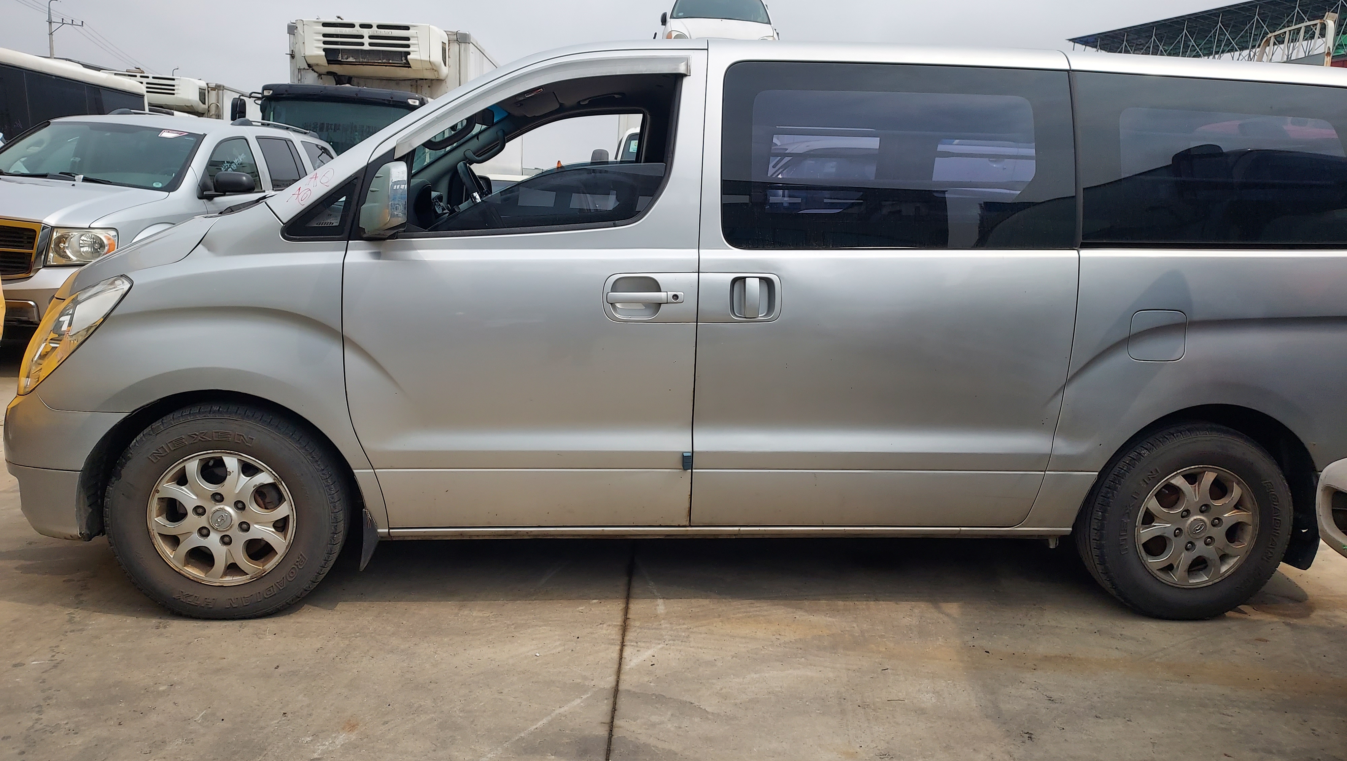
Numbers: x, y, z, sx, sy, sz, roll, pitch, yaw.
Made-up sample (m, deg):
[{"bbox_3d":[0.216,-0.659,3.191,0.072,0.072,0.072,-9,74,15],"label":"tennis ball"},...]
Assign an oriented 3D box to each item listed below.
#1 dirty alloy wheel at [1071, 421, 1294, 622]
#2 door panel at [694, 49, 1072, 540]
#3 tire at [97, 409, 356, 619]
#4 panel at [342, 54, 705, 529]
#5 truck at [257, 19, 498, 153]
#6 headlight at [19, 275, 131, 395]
[{"bbox_3d":[1.785,0.476,3.283,0.700,0.690,0.220,1,10,-5],"label":"dirty alloy wheel"},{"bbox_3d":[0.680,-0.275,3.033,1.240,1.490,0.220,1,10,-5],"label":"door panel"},{"bbox_3d":[-1.400,0.403,2.978,0.700,0.690,0.220,1,10,-5],"label":"tire"},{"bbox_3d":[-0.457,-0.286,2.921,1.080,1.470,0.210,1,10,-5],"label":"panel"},{"bbox_3d":[-4.102,-3.353,15.062,2.420,3.650,8.200,2,10,-3],"label":"truck"},{"bbox_3d":[-1.877,-0.150,2.954,0.500,0.400,0.400,1,10,-5],"label":"headlight"}]

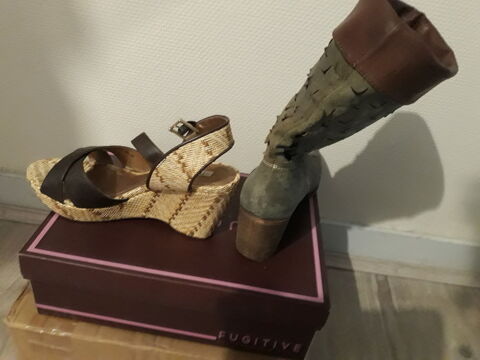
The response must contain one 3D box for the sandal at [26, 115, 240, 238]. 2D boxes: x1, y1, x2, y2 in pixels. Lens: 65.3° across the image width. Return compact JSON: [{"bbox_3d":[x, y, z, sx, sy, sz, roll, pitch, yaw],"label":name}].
[{"bbox_3d":[-0.123,-0.021,0.418,0.251,0.131,0.090,11,34,2],"label":"sandal"}]

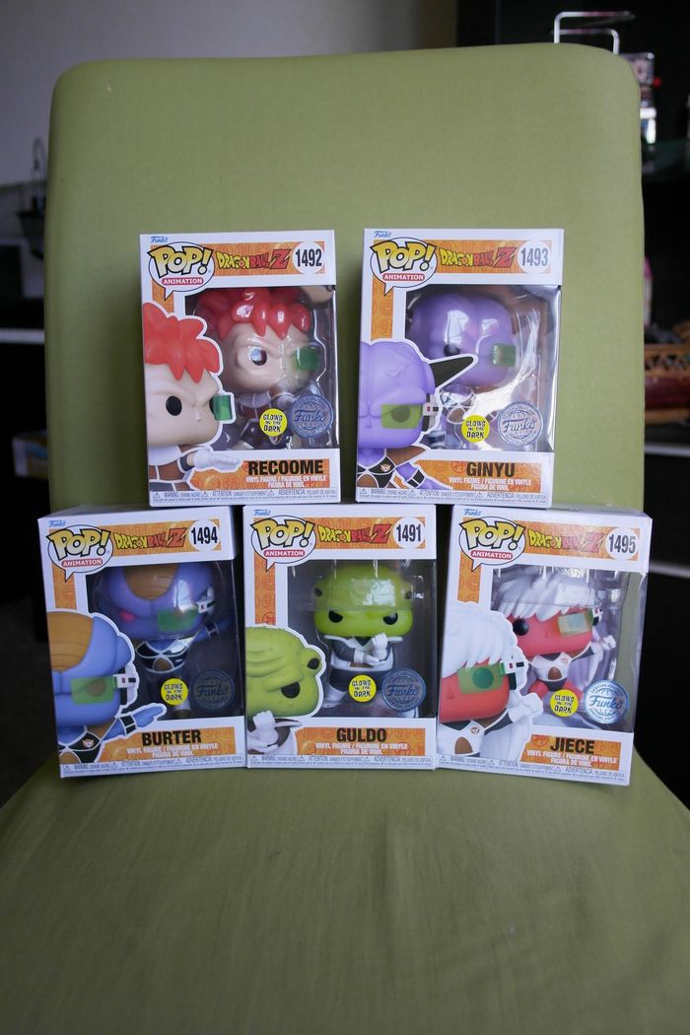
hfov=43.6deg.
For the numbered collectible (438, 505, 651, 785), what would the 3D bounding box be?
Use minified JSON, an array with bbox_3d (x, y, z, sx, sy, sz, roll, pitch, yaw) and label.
[{"bbox_3d":[0.122,0.073,0.557,0.114,0.160,0.089,4,5,6],"label":"numbered collectible"}]

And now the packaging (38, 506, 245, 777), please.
[{"bbox_3d":[-0.122,0.073,0.567,0.114,0.160,0.089,-3,5,-1],"label":"packaging"}]

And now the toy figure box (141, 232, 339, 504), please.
[{"bbox_3d":[-0.061,-0.091,0.557,0.114,0.160,0.089,-1,4,0],"label":"toy figure box"}]

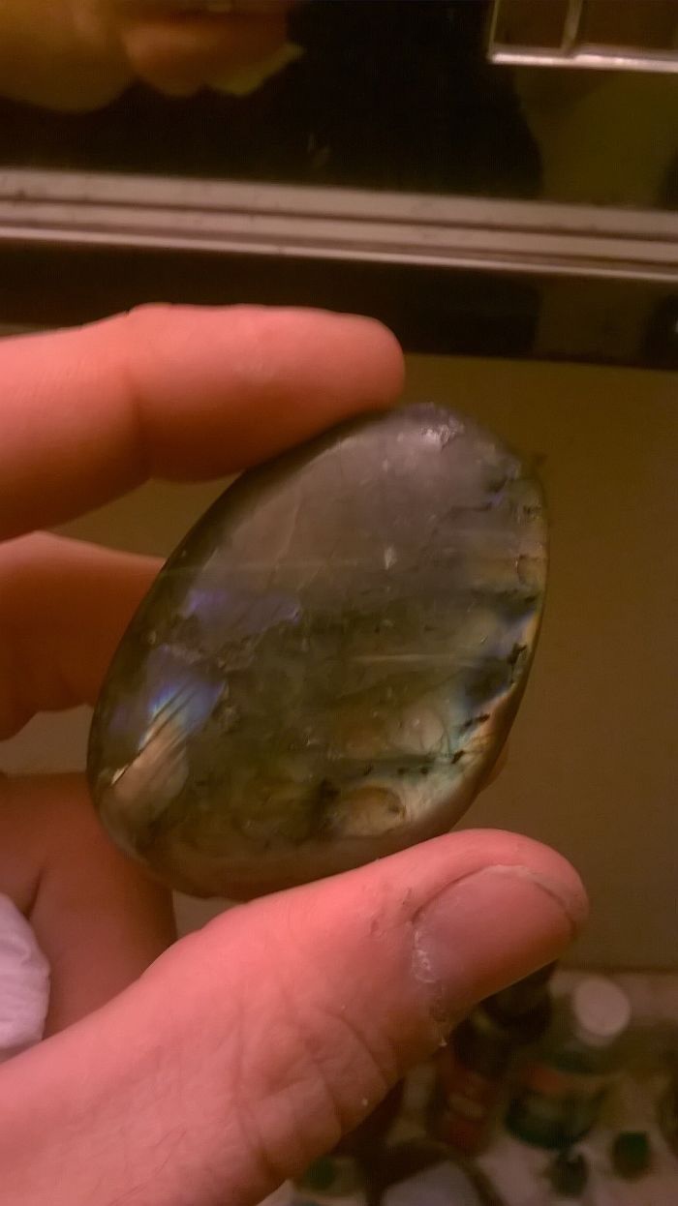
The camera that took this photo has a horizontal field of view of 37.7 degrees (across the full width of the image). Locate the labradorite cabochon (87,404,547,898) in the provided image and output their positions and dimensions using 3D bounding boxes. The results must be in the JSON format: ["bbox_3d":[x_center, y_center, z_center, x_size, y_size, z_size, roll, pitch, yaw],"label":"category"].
[{"bbox_3d":[-0.001,0.006,0.112,0.043,0.021,0.062,29,83,11],"label":"labradorite cabochon"}]

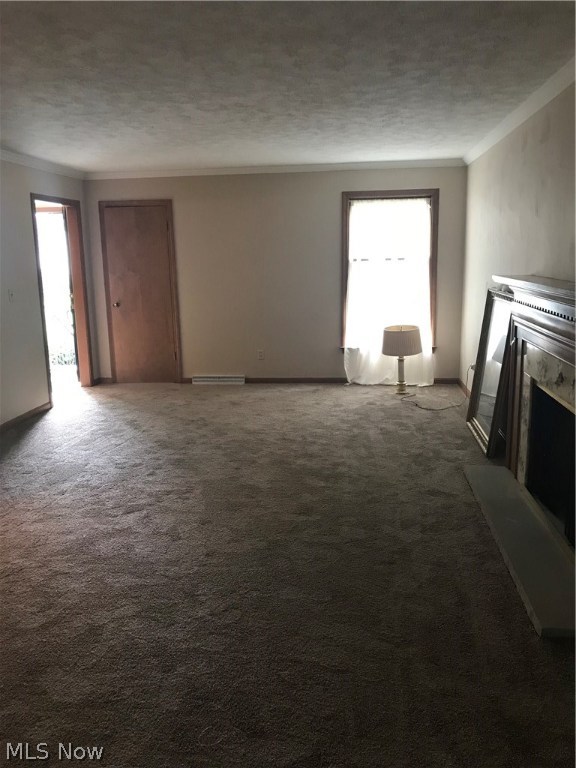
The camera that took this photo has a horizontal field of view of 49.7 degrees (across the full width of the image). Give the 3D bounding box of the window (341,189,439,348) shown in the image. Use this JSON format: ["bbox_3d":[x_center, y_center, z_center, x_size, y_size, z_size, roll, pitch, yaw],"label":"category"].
[{"bbox_3d":[1.118,-1.228,6.842,1.044,1.726,0.110,0,12,7],"label":"window"}]

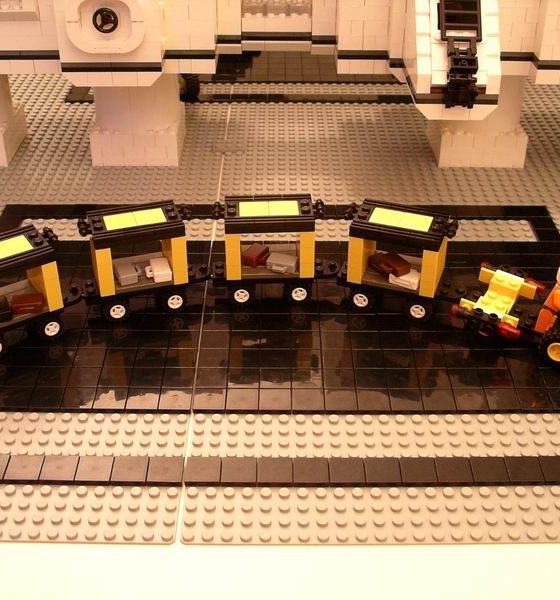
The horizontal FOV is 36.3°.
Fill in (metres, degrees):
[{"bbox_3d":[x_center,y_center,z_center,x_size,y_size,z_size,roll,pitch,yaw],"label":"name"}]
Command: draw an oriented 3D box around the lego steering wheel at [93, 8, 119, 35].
[{"bbox_3d":[-0.109,-0.175,0.535,0.016,0.016,0.006,0,35,0],"label":"lego steering wheel"}]

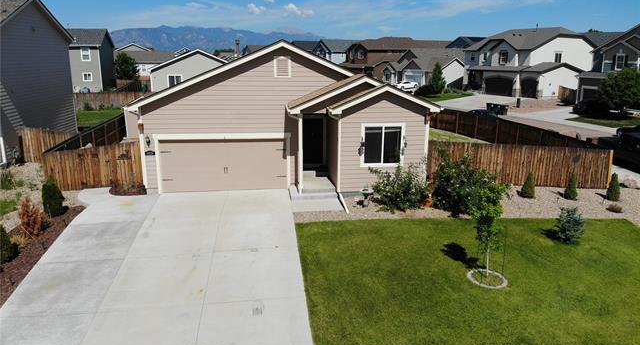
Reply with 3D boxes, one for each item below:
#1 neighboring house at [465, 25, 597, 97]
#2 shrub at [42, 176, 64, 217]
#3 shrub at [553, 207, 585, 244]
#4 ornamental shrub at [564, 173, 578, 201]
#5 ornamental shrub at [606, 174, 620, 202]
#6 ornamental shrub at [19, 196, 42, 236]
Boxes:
[{"bbox_3d":[28.950,-14.716,58.399,12.000,8.500,14.500,-4,15,-17],"label":"neighboring house"},{"bbox_3d":[-9.143,0.797,15.153,0.685,1.427,0.653,-1,15,-9],"label":"shrub"},{"bbox_3d":[8.548,1.698,15.094,1.080,1.250,1.050,9,17,30],"label":"shrub"},{"bbox_3d":[10.522,0.558,18.402,0.600,1.180,0.580,9,17,30],"label":"ornamental shrub"},{"bbox_3d":[11.760,0.576,17.656,0.453,1.103,0.431,-1,15,-9],"label":"ornamental shrub"},{"bbox_3d":[-9.354,1.333,14.175,0.760,1.250,0.720,-10,17,-34],"label":"ornamental shrub"}]

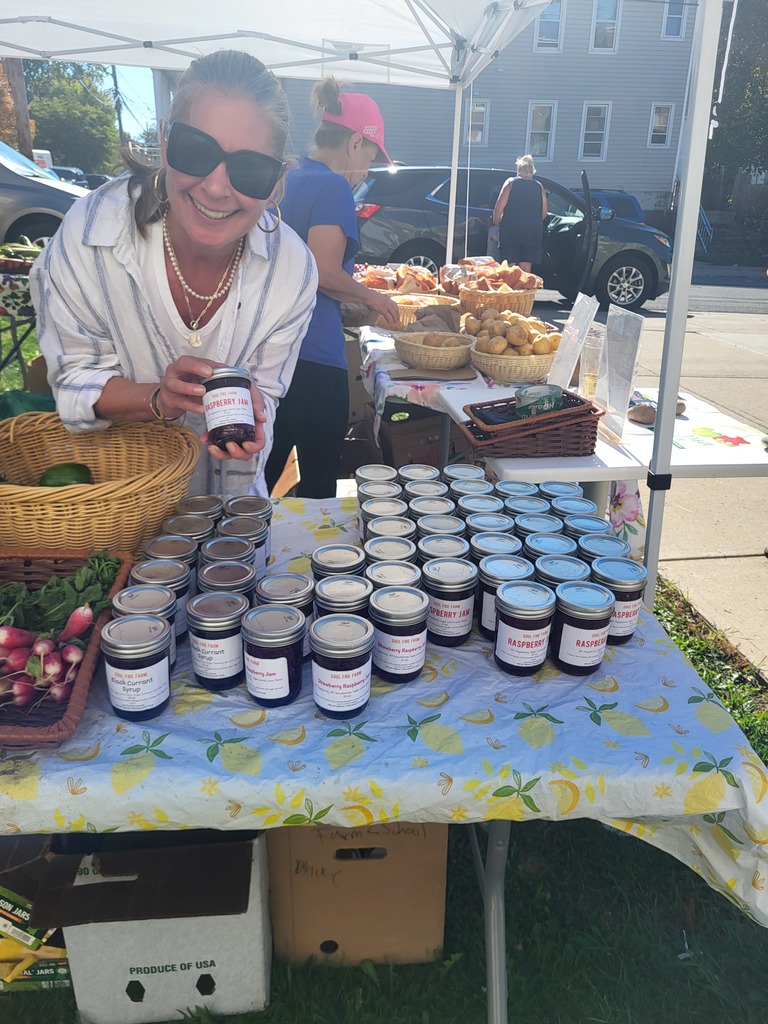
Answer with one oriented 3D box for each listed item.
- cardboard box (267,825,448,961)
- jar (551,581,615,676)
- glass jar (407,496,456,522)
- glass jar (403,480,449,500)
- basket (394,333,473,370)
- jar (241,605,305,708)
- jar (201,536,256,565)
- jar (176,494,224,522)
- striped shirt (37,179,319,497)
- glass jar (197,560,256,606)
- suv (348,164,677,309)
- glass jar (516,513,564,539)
[{"bbox_3d":[-0.054,0.564,1.495,0.305,0.380,0.400,0,23,-4],"label":"cardboard box"},{"bbox_3d":[0.250,0.149,0.976,0.073,0.098,0.073,2,23,-1],"label":"jar"},{"bbox_3d":[0.074,0.035,1.219,0.071,0.099,0.071,2,23,-1],"label":"glass jar"},{"bbox_3d":[0.071,0.007,1.299,0.073,0.099,0.073,2,22,3],"label":"glass jar"},{"bbox_3d":[0.173,-0.548,2.629,0.275,0.086,0.275,3,23,3],"label":"basket"},{"bbox_3d":[-0.126,0.168,0.890,0.073,0.099,0.073,2,23,-1],"label":"jar"},{"bbox_3d":[-0.211,0.095,1.059,0.073,0.099,0.073,-3,23,-12],"label":"jar"},{"bbox_3d":[-0.281,0.036,1.190,0.071,0.099,0.071,-6,24,-18],"label":"jar"},{"bbox_3d":[-0.323,-0.243,1.363,0.460,0.600,0.380,-2,43,-9],"label":"striped shirt"},{"bbox_3d":[-0.200,0.124,0.998,0.073,0.098,0.073,0,23,-5],"label":"glass jar"},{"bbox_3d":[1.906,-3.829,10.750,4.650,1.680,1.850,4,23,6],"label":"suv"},{"bbox_3d":[0.233,0.062,1.174,0.073,0.099,0.073,6,23,11],"label":"glass jar"}]

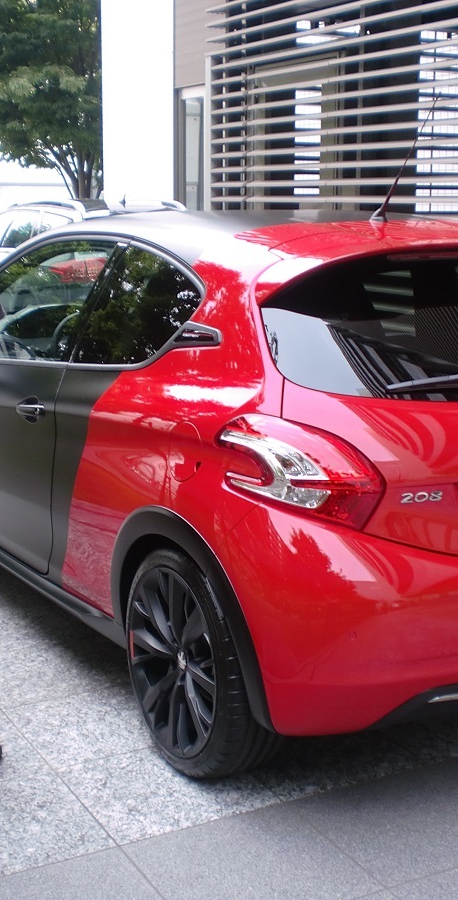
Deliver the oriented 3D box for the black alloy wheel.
[{"bbox_3d":[-0.070,0.548,3.256,0.220,0.630,0.630,-7,13,-29],"label":"black alloy wheel"}]

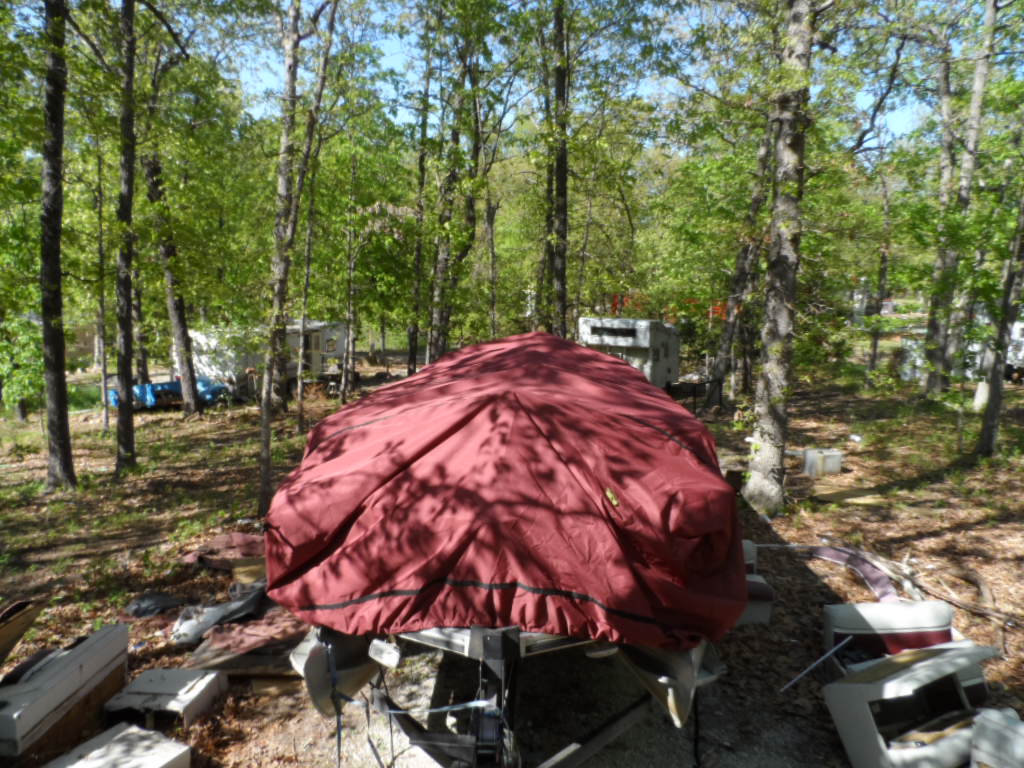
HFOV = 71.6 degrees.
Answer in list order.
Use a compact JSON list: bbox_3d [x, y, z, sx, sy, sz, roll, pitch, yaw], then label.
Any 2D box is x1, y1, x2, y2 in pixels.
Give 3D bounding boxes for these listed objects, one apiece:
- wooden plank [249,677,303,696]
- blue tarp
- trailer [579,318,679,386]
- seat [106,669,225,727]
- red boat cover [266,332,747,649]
[{"bbox_3d":[-1.770,2.270,5.380,0.420,0.100,0.140,0,4,0],"label":"wooden plank"},{"bbox_3d":[-12.400,0.302,25.500,3.900,1.100,1.800,0,4,0],"label":"blue tarp"},{"bbox_3d":[4.000,-1.026,23.700,2.250,2.300,3.200,2,4,27],"label":"trailer"},{"bbox_3d":[-2.490,2.267,5.140,0.560,0.160,0.580,0,4,0],"label":"seat"},{"bbox_3d":[0.150,0.314,6.400,2.500,1.500,6.000,0,4,4],"label":"red boat cover"}]

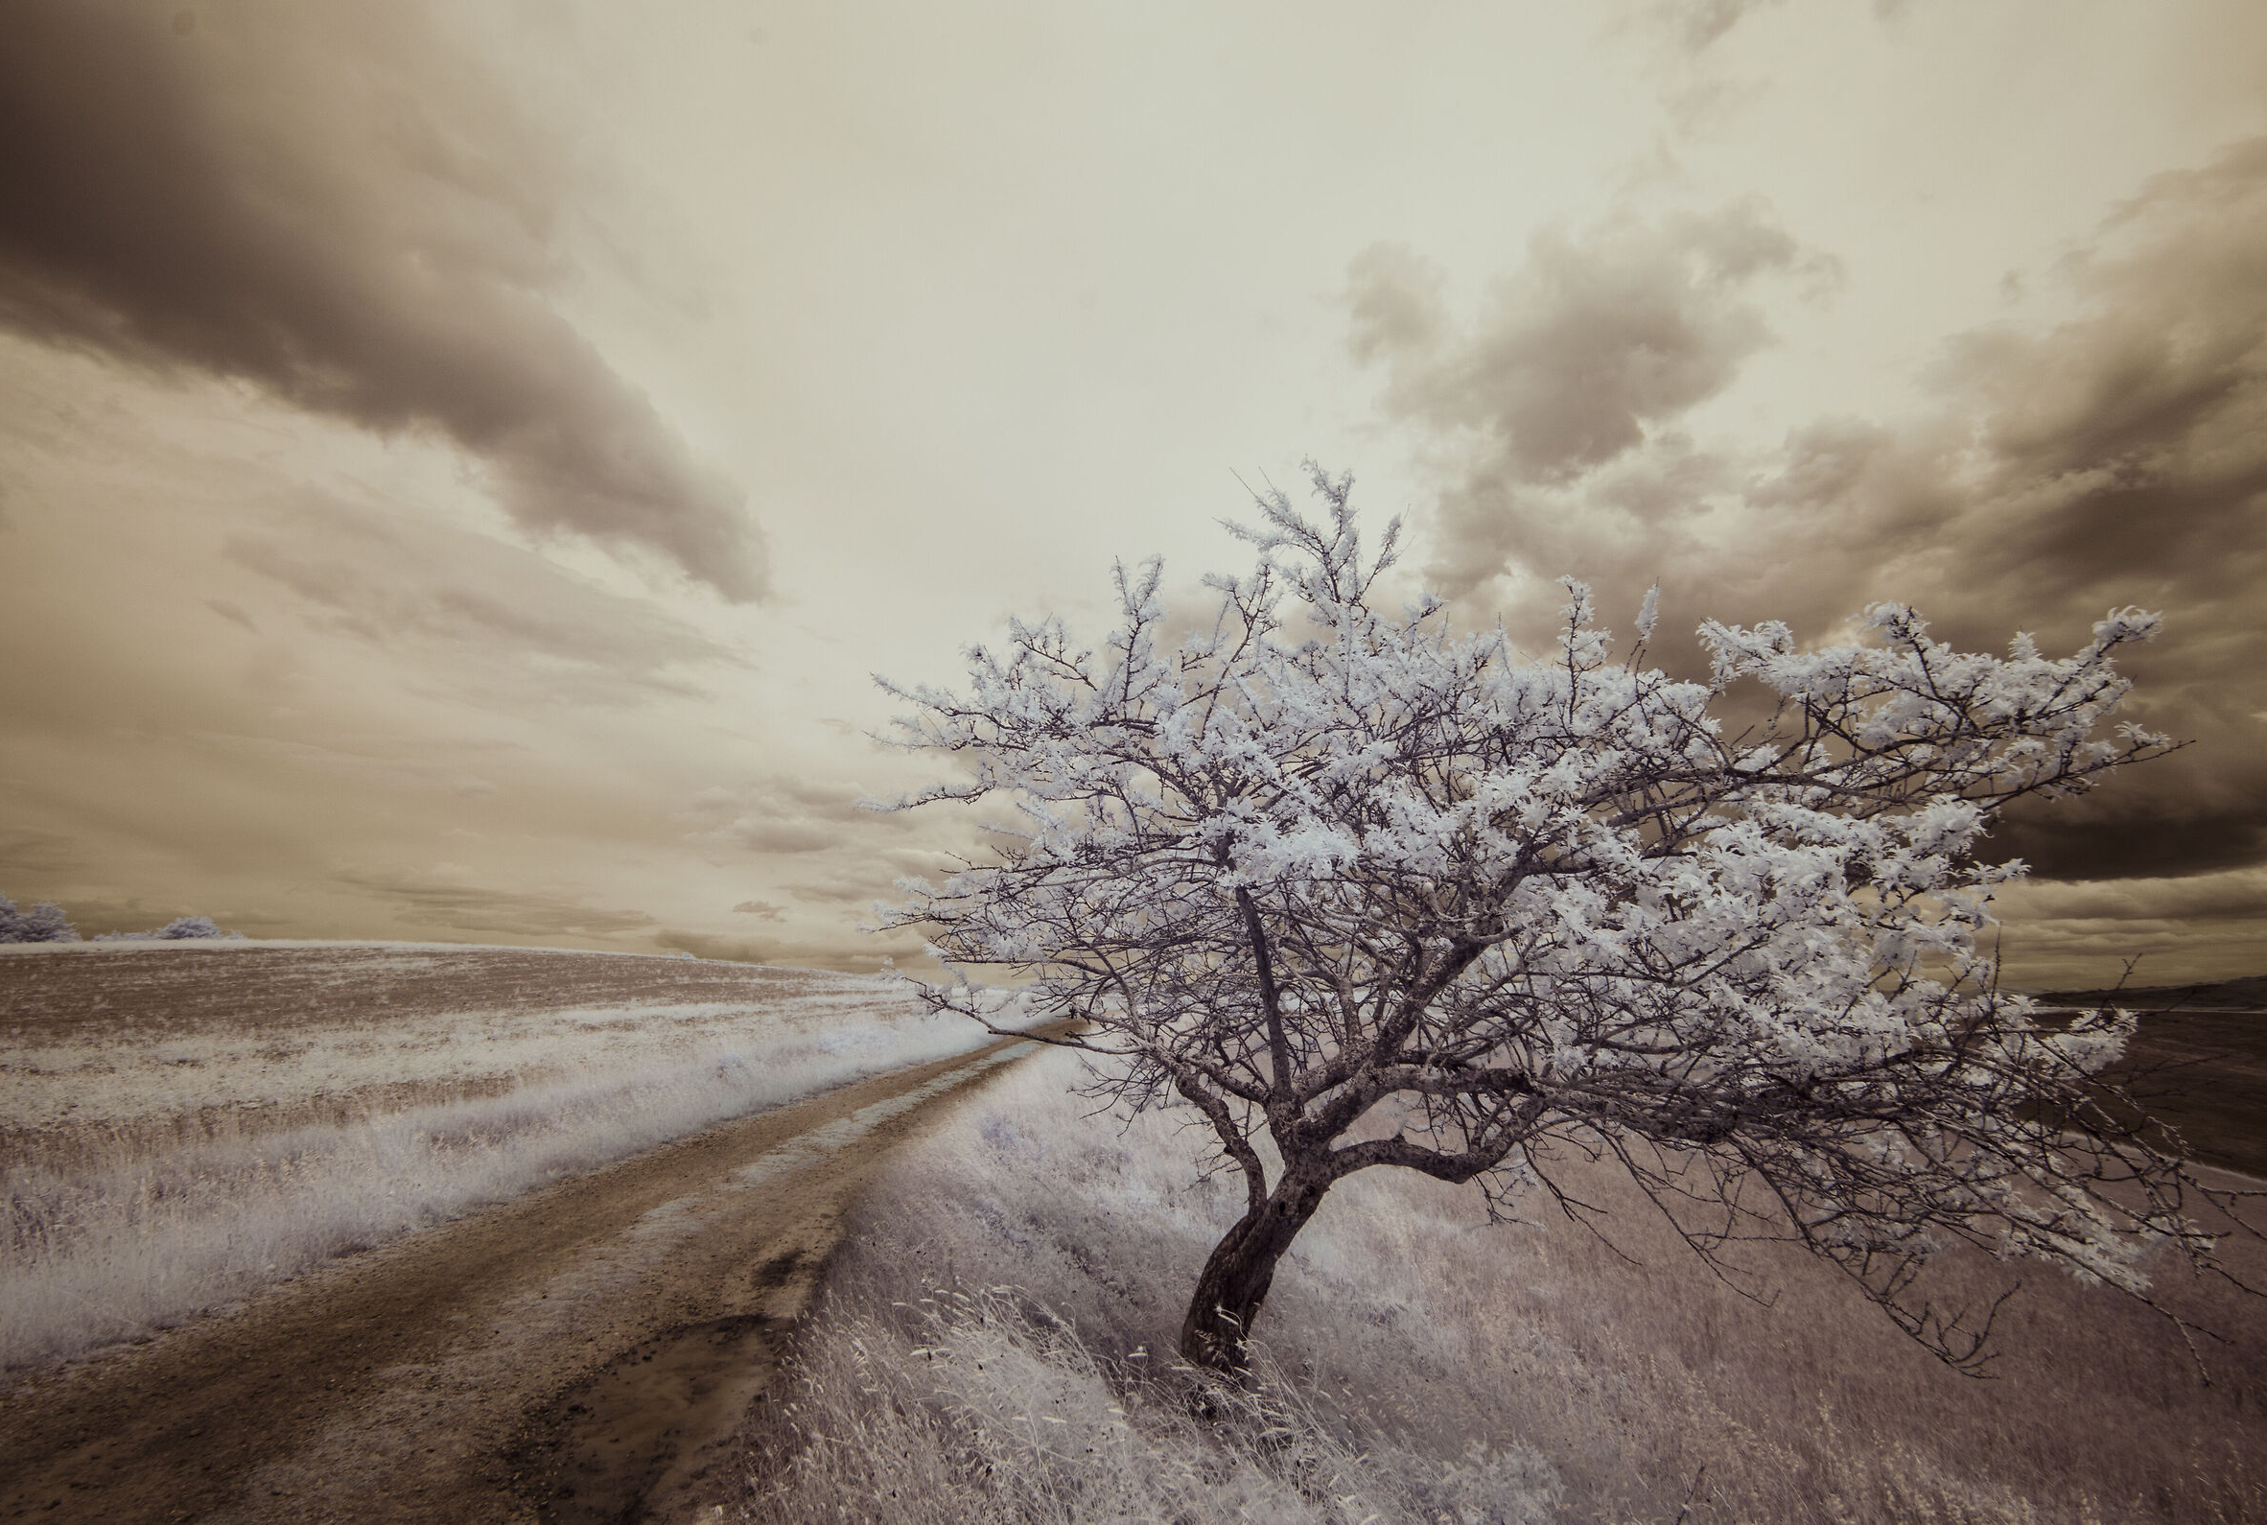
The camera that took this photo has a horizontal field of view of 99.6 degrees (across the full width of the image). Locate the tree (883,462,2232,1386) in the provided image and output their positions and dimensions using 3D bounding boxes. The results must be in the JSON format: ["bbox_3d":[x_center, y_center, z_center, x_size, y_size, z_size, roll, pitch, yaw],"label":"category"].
[{"bbox_3d":[1.550,0.720,4.800,5.700,4.600,4.800,0,-13,0],"label":"tree"}]

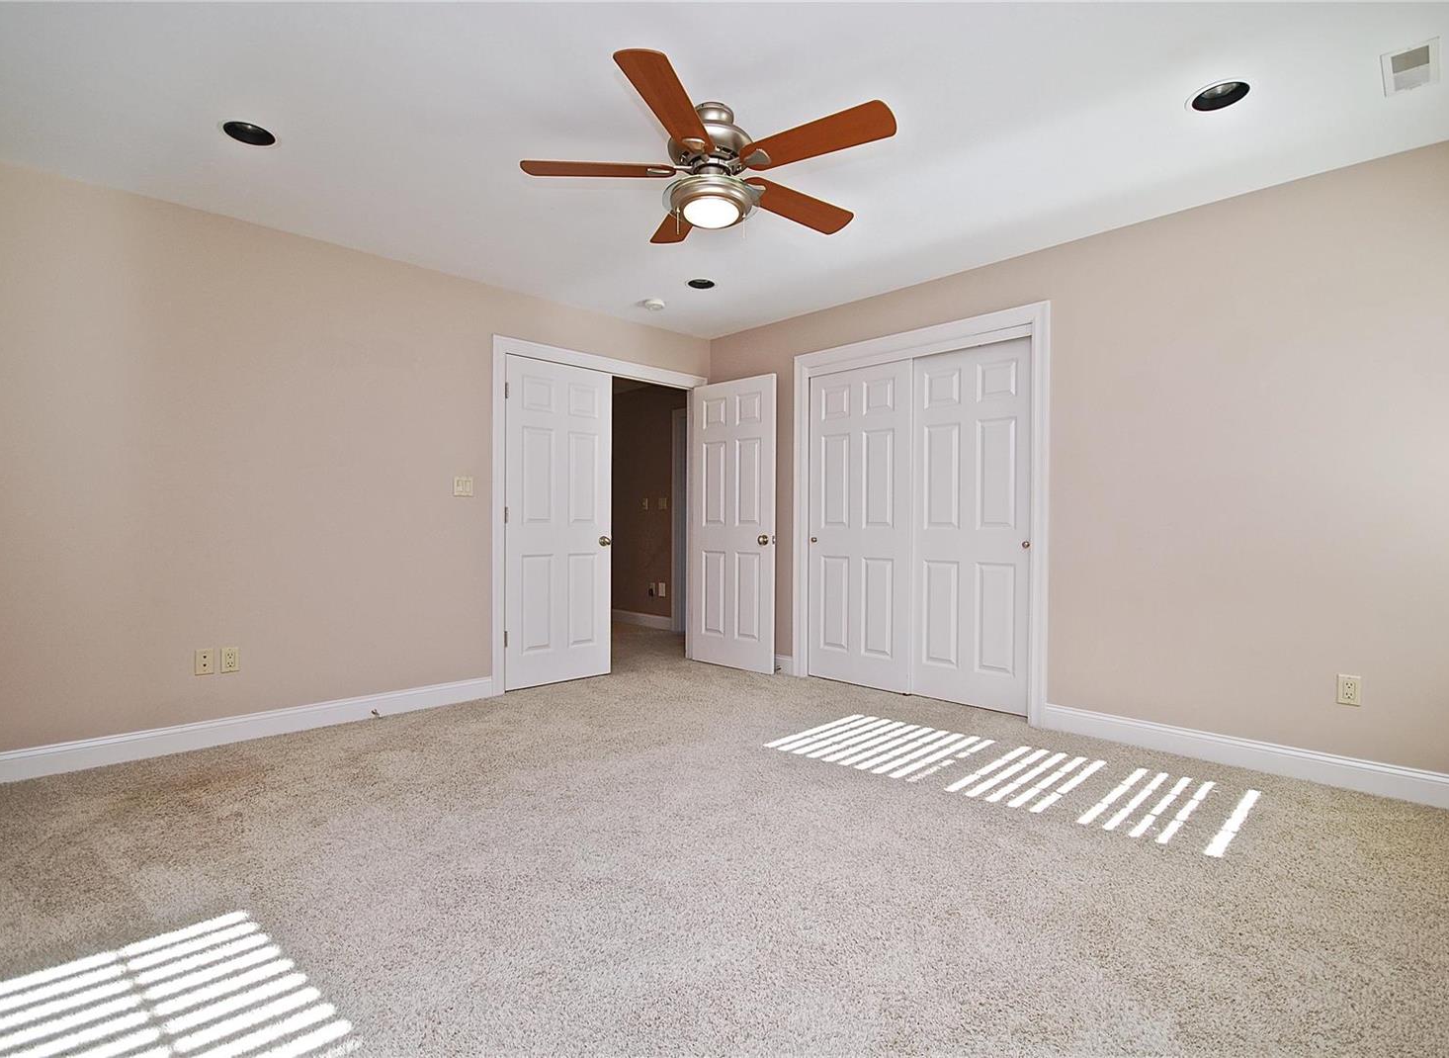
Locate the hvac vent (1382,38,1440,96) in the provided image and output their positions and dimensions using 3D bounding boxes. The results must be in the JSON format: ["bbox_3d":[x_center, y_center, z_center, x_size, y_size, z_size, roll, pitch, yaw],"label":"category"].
[{"bbox_3d":[2.109,-1.413,2.026,0.280,0.020,0.125,-1,1,-44],"label":"hvac vent"}]

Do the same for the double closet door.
[{"bbox_3d":[1.120,-0.013,4.040,0.080,2.030,1.480,-1,1,-44],"label":"double closet door"}]

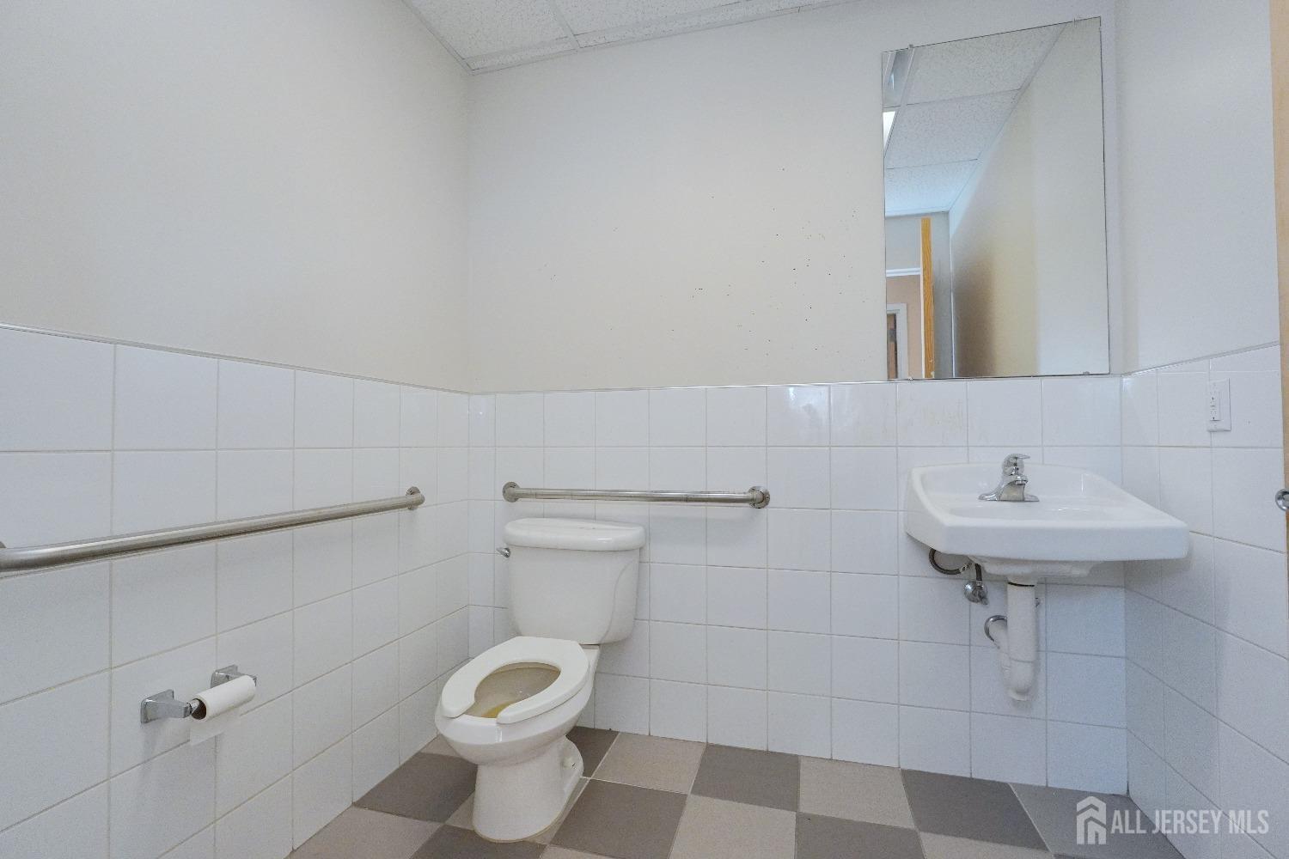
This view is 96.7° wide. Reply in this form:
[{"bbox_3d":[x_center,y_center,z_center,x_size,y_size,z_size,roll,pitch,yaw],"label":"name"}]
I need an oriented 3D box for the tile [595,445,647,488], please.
[{"bbox_3d":[-0.078,0.163,2.056,0.200,0.201,0.009,0,-1,15],"label":"tile"}]

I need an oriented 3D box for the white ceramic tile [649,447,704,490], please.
[{"bbox_3d":[0.119,0.162,2.005,0.200,0.201,0.009,0,-1,15],"label":"white ceramic tile"}]

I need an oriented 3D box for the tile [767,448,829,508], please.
[{"bbox_3d":[0.509,0.159,1.900,0.199,0.200,0.010,-1,-1,15],"label":"tile"}]

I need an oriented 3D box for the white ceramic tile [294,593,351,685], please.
[{"bbox_3d":[-0.869,0.561,1.554,0.009,0.201,0.200,0,-1,15],"label":"white ceramic tile"}]

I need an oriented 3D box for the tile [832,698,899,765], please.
[{"bbox_3d":[0.709,0.967,1.836,0.200,0.188,0.009,0,-1,15],"label":"tile"}]

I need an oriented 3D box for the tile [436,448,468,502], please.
[{"bbox_3d":[-0.717,0.168,2.146,0.010,0.201,0.187,0,-1,15],"label":"tile"}]

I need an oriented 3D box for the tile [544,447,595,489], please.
[{"bbox_3d":[-0.274,0.166,2.106,0.200,0.200,0.010,-1,-1,15],"label":"tile"}]

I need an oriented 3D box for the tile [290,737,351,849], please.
[{"bbox_3d":[-0.864,0.965,1.539,0.010,0.200,0.200,-1,-1,15],"label":"tile"}]

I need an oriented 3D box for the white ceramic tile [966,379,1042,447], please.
[{"bbox_3d":[1.096,-0.048,1.745,0.200,0.200,0.010,-1,-1,15],"label":"white ceramic tile"}]

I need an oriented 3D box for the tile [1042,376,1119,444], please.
[{"bbox_3d":[1.294,-0.050,1.696,0.200,0.200,0.010,0,-1,15],"label":"tile"}]

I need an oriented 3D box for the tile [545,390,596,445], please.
[{"bbox_3d":[-0.274,-0.037,2.121,0.200,0.200,0.010,0,-1,15],"label":"tile"}]

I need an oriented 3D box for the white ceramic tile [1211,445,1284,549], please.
[{"bbox_3d":[1.277,0.143,1.210,0.010,0.201,0.200,0,-1,15],"label":"white ceramic tile"}]

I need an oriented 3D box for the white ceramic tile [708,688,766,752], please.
[{"bbox_3d":[0.318,0.974,1.944,0.200,0.194,0.010,0,-1,15],"label":"white ceramic tile"}]

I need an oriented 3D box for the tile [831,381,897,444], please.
[{"bbox_3d":[0.706,-0.046,1.855,0.200,0.200,0.010,0,-1,15],"label":"tile"}]

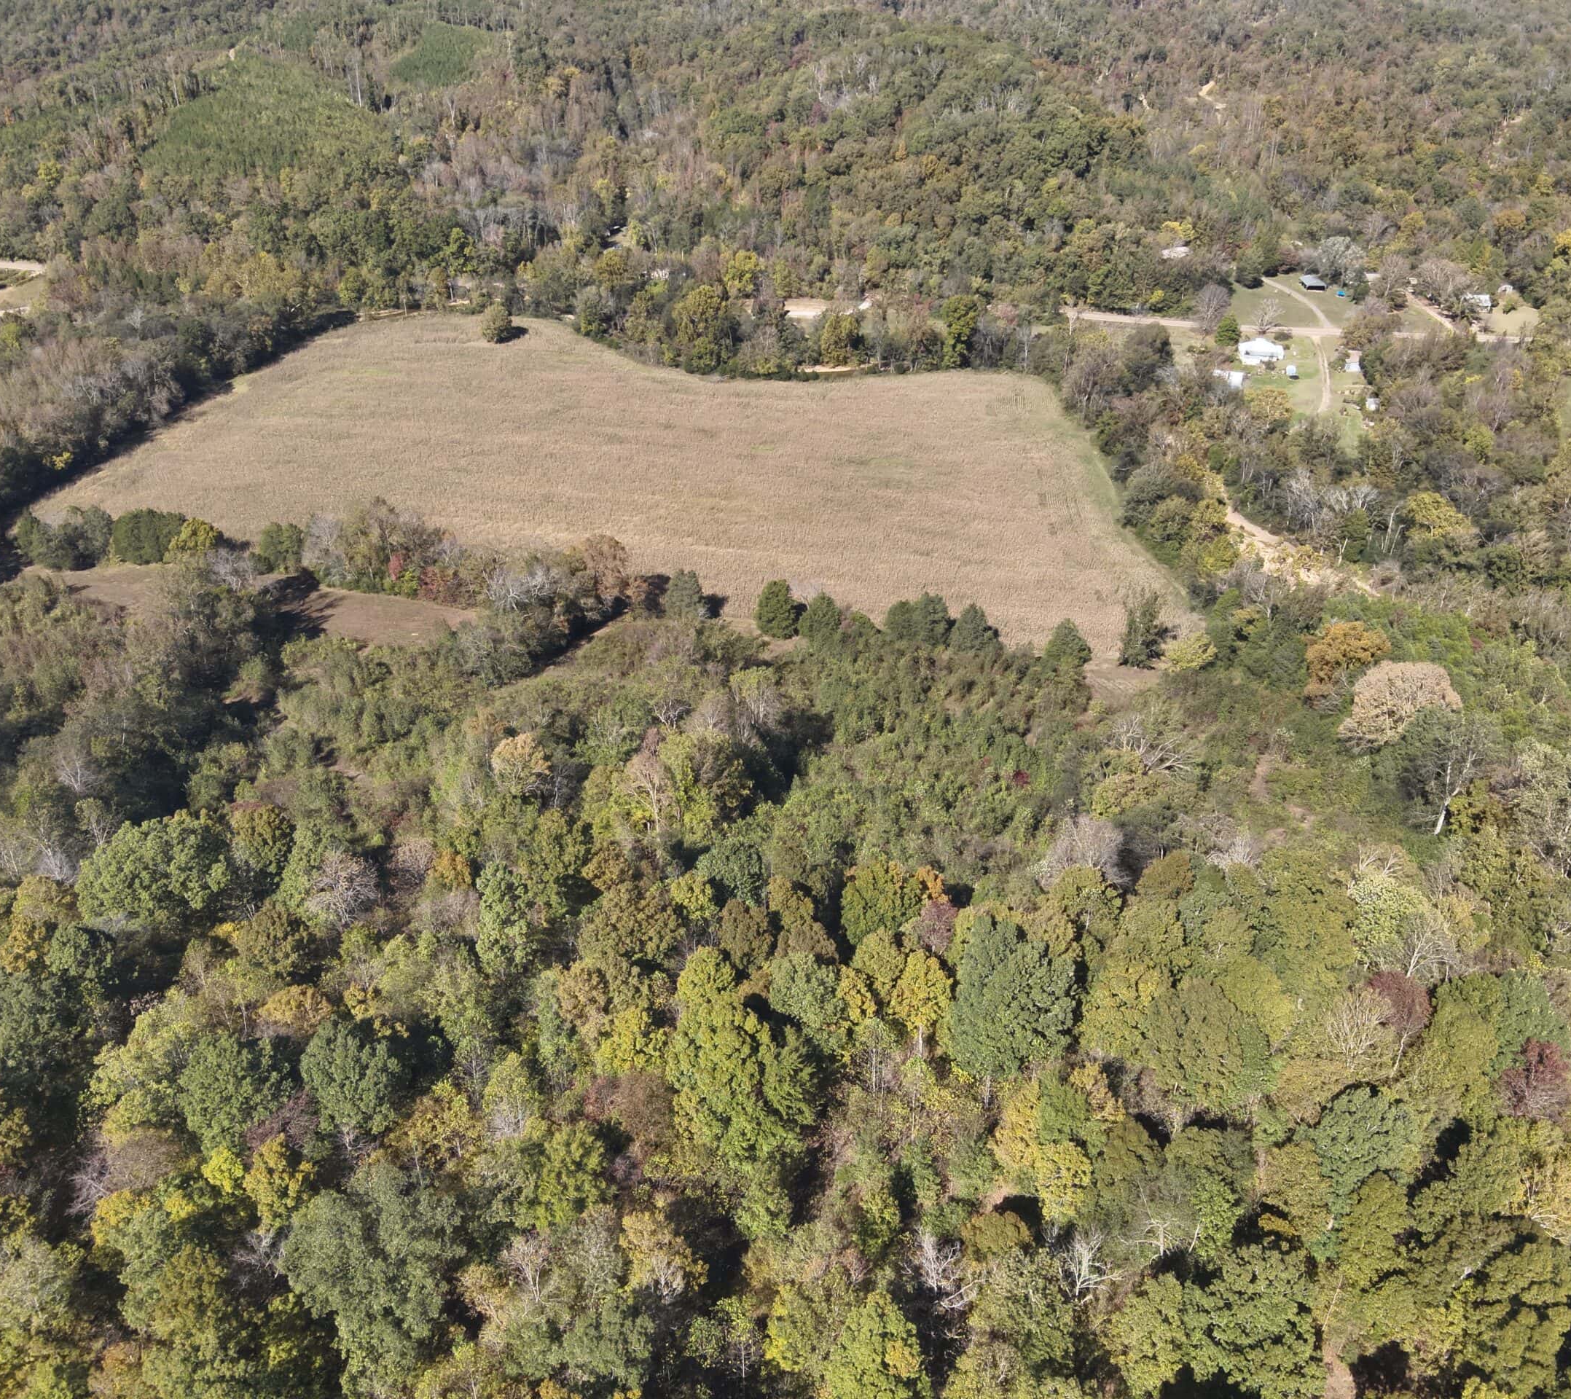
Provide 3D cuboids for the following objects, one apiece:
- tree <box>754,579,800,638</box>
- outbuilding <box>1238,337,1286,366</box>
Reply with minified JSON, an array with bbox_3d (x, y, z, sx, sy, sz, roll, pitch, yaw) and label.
[{"bbox_3d":[-1.467,-17.055,233.957,7.426,10.600,7.426,0,32,0],"label":"tree"},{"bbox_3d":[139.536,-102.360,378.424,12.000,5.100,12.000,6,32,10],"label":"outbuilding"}]

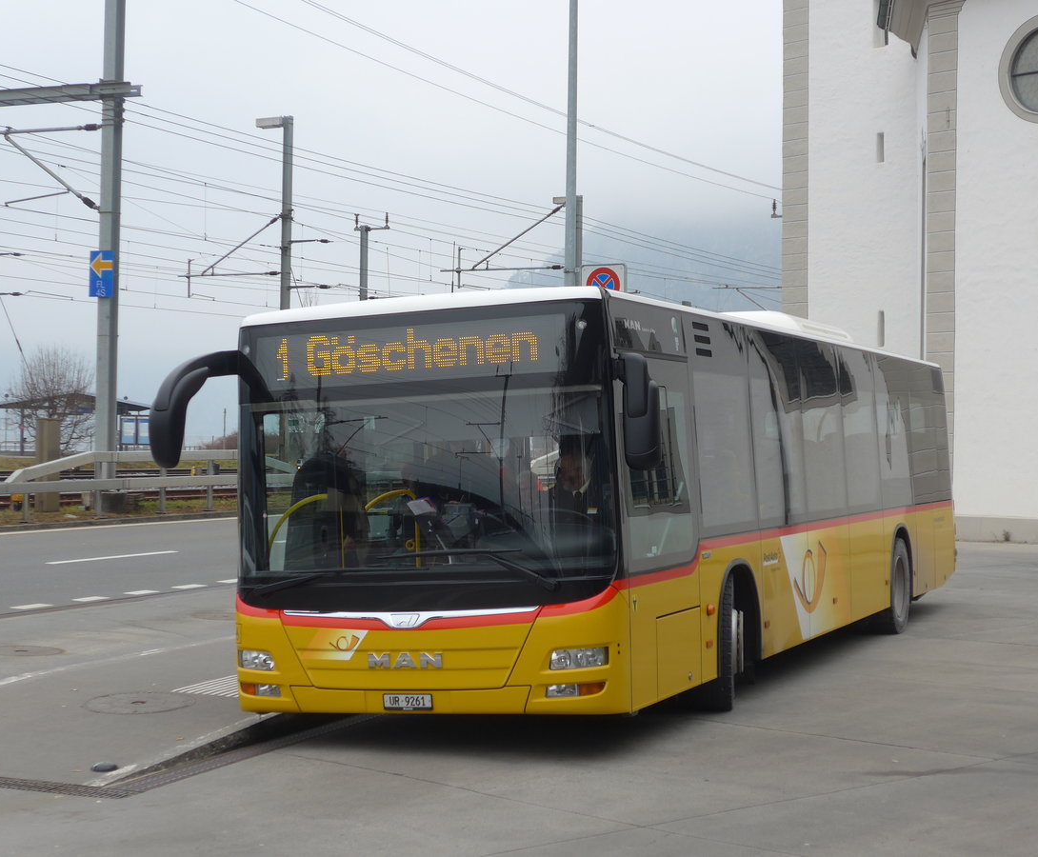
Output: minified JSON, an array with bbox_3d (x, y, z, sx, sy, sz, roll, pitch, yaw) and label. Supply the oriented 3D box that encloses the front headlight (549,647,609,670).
[{"bbox_3d":[0.332,1.296,10.964,0.315,0.134,0.140,-3,-2,22],"label":"front headlight"}]

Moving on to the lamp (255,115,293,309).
[{"bbox_3d":[-7.275,-3.832,57.272,1.300,10.646,0.300,0,-1,23],"label":"lamp"}]

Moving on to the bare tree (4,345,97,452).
[{"bbox_3d":[-19.745,-1.143,82.000,3.900,4.731,3.900,0,-1,0],"label":"bare tree"}]

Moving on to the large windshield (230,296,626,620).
[{"bbox_3d":[-0.645,0.192,11.450,2.420,1.743,0.340,-3,-2,22],"label":"large windshield"}]

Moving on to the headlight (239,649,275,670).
[{"bbox_3d":[-1.584,1.397,11.727,0.315,0.134,0.140,-3,-2,22],"label":"headlight"}]

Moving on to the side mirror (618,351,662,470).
[{"bbox_3d":[0.682,-0.094,10.923,0.260,0.663,0.220,-3,-2,22],"label":"side mirror"}]

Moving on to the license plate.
[{"bbox_3d":[-0.639,1.581,11.241,0.310,0.092,0.022,-3,-2,22],"label":"license plate"}]

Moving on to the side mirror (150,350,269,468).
[{"bbox_3d":[-1.871,-0.139,11.623,0.630,0.700,0.430,-3,-2,22],"label":"side mirror"}]

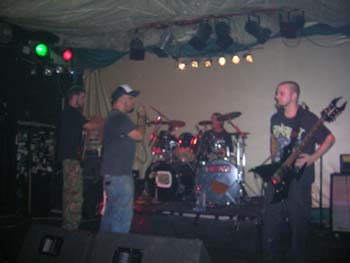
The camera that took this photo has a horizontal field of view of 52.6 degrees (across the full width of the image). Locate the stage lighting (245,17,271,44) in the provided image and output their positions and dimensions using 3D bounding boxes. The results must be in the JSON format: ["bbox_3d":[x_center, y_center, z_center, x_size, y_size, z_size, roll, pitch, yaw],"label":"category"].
[{"bbox_3d":[0.967,-1.184,4.150,0.230,0.230,0.330,0,34,-46],"label":"stage lighting"}]

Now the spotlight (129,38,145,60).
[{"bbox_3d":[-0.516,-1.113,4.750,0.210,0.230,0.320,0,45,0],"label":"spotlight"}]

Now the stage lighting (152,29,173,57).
[{"bbox_3d":[-0.162,-1.150,4.600,0.230,0.330,0.230,0,-34,44],"label":"stage lighting"}]

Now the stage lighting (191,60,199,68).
[{"bbox_3d":[0.305,-0.975,5.204,0.130,0.130,0.150,0,7,15],"label":"stage lighting"}]

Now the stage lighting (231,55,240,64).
[{"bbox_3d":[0.850,-0.975,4.877,0.130,0.130,0.150,0,7,15],"label":"stage lighting"}]

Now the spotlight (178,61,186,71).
[{"bbox_3d":[0.126,-0.975,5.310,0.130,0.130,0.150,0,7,15],"label":"spotlight"}]

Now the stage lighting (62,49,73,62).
[{"bbox_3d":[-1.548,-1.095,5.100,0.170,0.200,0.240,0,14,-20],"label":"stage lighting"}]

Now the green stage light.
[{"bbox_3d":[-1.885,-1.158,5.000,0.200,0.200,0.290,0,17,-25],"label":"green stage light"}]

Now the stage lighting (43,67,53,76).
[{"bbox_3d":[-1.872,-0.881,5.200,0.130,0.130,0.150,0,18,-26],"label":"stage lighting"}]

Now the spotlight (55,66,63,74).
[{"bbox_3d":[-1.744,-0.913,5.300,0.130,0.130,0.150,0,18,-26],"label":"spotlight"}]

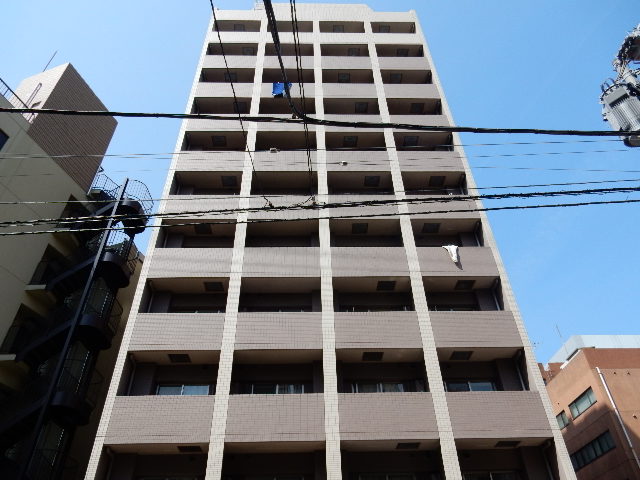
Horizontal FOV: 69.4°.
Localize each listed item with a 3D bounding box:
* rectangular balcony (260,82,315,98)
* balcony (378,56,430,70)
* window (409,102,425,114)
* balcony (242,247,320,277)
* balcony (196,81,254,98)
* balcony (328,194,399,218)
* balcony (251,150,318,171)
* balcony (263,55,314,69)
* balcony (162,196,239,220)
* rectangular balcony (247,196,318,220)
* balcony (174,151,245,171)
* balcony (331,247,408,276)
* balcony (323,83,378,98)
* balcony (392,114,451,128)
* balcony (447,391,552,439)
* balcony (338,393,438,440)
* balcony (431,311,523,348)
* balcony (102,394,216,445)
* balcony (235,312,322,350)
[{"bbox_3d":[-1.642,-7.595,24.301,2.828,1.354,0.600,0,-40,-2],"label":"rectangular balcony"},{"bbox_3d":[4.737,-9.575,26.426,2.825,1.339,1.100,0,-40,-2],"label":"balcony"},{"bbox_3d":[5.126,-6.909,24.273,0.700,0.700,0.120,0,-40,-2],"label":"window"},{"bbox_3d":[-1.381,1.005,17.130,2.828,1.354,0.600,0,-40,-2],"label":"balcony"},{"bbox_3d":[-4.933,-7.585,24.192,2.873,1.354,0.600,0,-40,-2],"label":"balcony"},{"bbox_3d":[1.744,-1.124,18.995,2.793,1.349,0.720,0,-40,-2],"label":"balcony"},{"bbox_3d":[-1.520,-3.126,20.846,2.806,1.339,1.100,0,-40,-2],"label":"balcony"},{"bbox_3d":[-1.715,-9.561,26.209,2.806,1.339,1.100,0,-40,-2],"label":"balcony"},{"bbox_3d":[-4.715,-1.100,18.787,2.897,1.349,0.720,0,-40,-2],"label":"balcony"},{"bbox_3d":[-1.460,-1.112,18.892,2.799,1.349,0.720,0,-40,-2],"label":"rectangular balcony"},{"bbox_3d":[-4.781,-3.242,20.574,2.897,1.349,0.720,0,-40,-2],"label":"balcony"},{"bbox_3d":[1.819,1.157,17.379,2.806,1.339,1.100,0,-40,-2],"label":"balcony"},{"bbox_3d":[1.560,-7.423,24.529,2.806,1.339,1.100,0,-40,-2],"label":"balcony"},{"bbox_3d":[4.867,-5.285,22.851,2.825,1.339,1.100,0,-40,-2],"label":"balcony"},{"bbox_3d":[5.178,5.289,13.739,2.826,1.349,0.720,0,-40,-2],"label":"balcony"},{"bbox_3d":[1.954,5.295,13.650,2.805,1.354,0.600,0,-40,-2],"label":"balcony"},{"bbox_3d":[5.126,3.295,15.700,2.825,1.339,1.100,0,-40,-2],"label":"balcony"},{"bbox_3d":[-4.521,5.461,13.587,2.906,1.339,1.100,0,-40,-2],"label":"balcony"},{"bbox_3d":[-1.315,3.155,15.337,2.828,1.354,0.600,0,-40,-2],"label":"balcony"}]

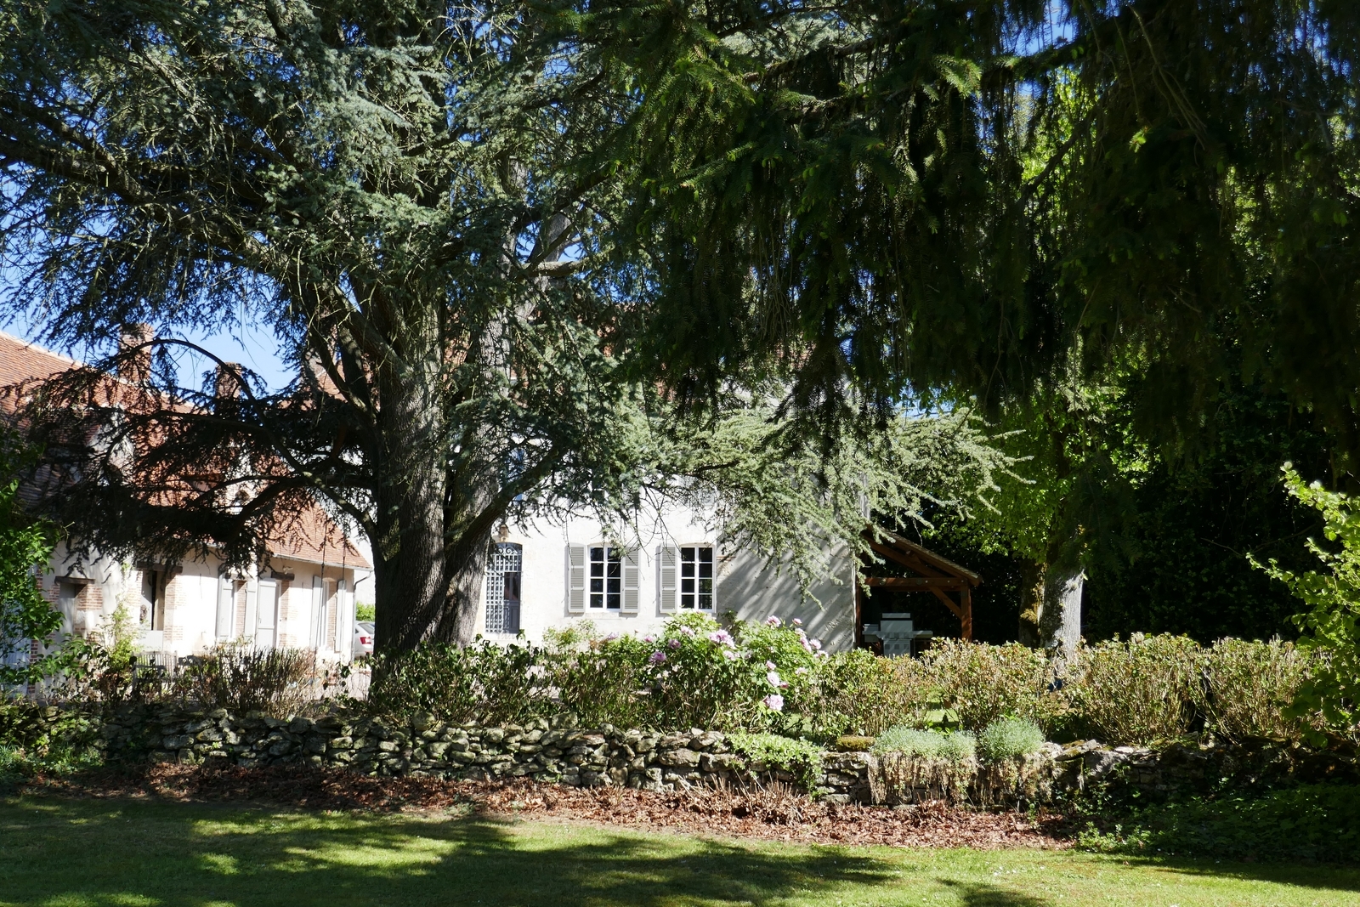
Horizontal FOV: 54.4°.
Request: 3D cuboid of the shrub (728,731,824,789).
[{"bbox_3d":[0.933,2.968,12.900,0.950,0.560,0.550,-1,-8,12],"label":"shrub"}]

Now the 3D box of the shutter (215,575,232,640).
[{"bbox_3d":[-10.164,3.399,29.500,0.050,1.419,0.600,0,-8,6],"label":"shutter"}]

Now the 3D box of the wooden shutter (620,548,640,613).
[{"bbox_3d":[-1.472,3.775,39.976,0.514,2.058,0.060,0,-8,5],"label":"wooden shutter"}]

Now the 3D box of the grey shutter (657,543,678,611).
[{"bbox_3d":[-0.352,3.769,39.879,0.513,2.059,0.060,0,-8,5],"label":"grey shutter"}]

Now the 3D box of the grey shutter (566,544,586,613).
[{"bbox_3d":[-3.131,3.786,40.120,0.513,2.059,0.060,0,-8,5],"label":"grey shutter"}]

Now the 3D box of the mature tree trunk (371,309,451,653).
[{"bbox_3d":[-3.669,0.663,18.317,1.080,5.475,1.080,2,-8,-11],"label":"mature tree trunk"}]

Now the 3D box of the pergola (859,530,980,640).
[{"bbox_3d":[5.110,3.375,28.865,2.556,3.207,3.500,0,-8,6],"label":"pergola"}]

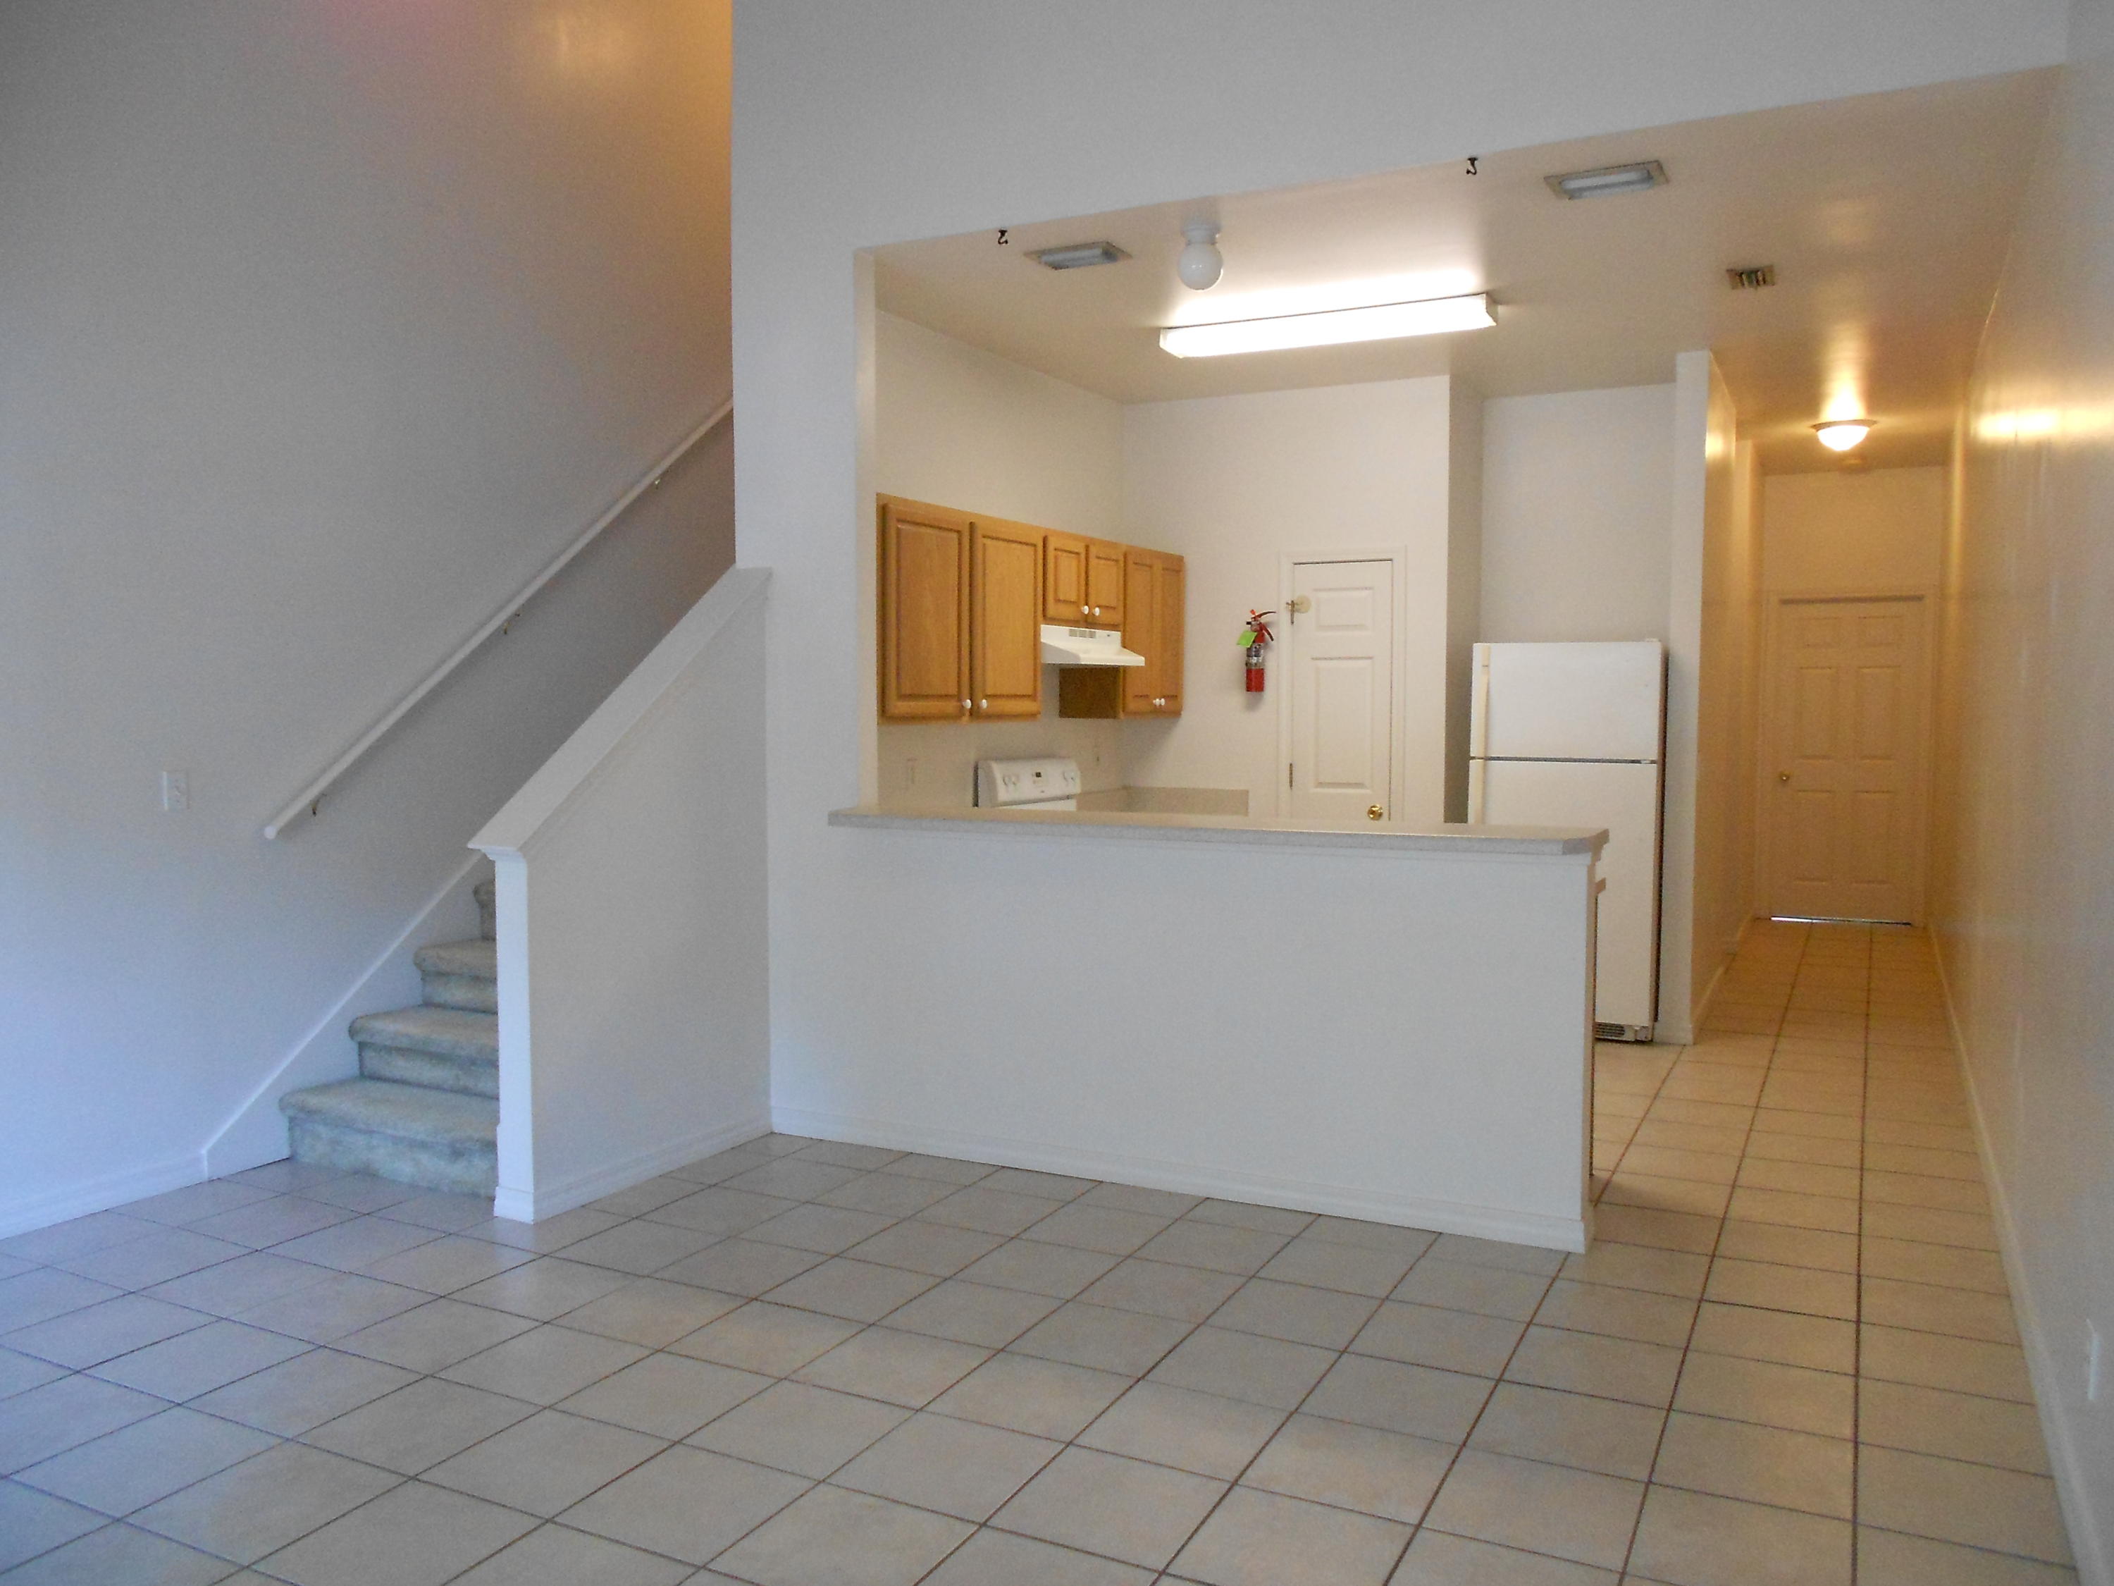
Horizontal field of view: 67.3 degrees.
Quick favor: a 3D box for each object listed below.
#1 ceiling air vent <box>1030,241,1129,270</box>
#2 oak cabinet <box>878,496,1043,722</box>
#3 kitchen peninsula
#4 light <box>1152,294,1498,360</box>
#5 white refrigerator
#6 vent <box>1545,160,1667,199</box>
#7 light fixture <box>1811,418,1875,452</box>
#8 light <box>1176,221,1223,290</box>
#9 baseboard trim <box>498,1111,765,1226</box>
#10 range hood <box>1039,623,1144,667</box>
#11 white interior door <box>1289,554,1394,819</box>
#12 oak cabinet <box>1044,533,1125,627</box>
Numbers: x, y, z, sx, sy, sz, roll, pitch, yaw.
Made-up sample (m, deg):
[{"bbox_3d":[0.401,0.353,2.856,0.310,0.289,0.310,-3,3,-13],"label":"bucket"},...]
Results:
[{"bbox_3d":[0.074,-1.658,4.931,0.295,0.022,0.200,1,4,27],"label":"ceiling air vent"},{"bbox_3d":[-0.442,-0.619,5.654,0.322,0.736,1.119,1,3,27],"label":"oak cabinet"},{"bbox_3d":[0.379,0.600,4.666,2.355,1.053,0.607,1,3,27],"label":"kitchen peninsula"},{"bbox_3d":[0.986,-1.712,5.838,1.210,0.079,0.210,1,3,27],"label":"light"},{"bbox_3d":[2.258,0.182,6.899,0.764,1.647,0.722,1,3,27],"label":"white refrigerator"},{"bbox_3d":[1.483,-1.631,4.282,0.288,0.040,0.195,1,3,27],"label":"vent"},{"bbox_3d":[3.989,-1.807,8.038,0.308,0.131,0.308,1,3,27],"label":"light fixture"},{"bbox_3d":[0.423,-1.574,4.679,0.141,0.188,0.141,0,3,0],"label":"light"},{"bbox_3d":[-1.226,1.085,4.715,0.151,0.087,1.031,1,3,27],"label":"baseboard trim"},{"bbox_3d":[0.038,-0.590,6.459,0.443,0.154,0.747,1,3,27],"label":"range hood"},{"bbox_3d":[1.280,-0.025,7.143,0.453,2.027,0.052,1,3,27],"label":"white interior door"},{"bbox_3d":[-0.017,-0.850,6.473,0.322,0.369,0.747,1,3,27],"label":"oak cabinet"}]

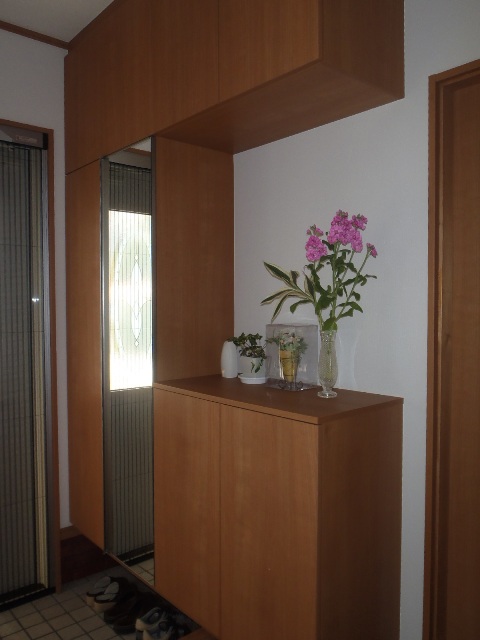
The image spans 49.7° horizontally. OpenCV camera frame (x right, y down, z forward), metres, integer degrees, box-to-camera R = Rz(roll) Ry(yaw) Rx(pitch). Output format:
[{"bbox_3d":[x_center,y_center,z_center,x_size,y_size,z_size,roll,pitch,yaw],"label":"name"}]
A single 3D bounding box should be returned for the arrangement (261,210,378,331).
[{"bbox_3d":[0.276,-0.172,1.800,0.260,0.420,0.360,-2,3,-41],"label":"arrangement"}]

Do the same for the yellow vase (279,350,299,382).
[{"bbox_3d":[0.185,0.177,1.972,0.077,0.124,0.077,0,1,0],"label":"yellow vase"}]

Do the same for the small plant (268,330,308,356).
[{"bbox_3d":[0.180,0.089,1.965,0.110,0.100,0.145,-2,3,-41],"label":"small plant"}]

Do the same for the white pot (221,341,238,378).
[{"bbox_3d":[-0.044,0.171,2.225,0.072,0.157,0.072,0,2,0],"label":"white pot"}]

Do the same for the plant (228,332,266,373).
[{"bbox_3d":[0.031,0.133,2.110,0.130,0.160,0.150,-2,3,-41],"label":"plant"}]

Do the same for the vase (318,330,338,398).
[{"bbox_3d":[0.303,0.152,1.770,0.068,0.225,0.068,0,2,0],"label":"vase"}]

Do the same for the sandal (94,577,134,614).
[{"bbox_3d":[-0.606,1.342,2.535,0.090,0.088,0.235,2,3,42],"label":"sandal"}]

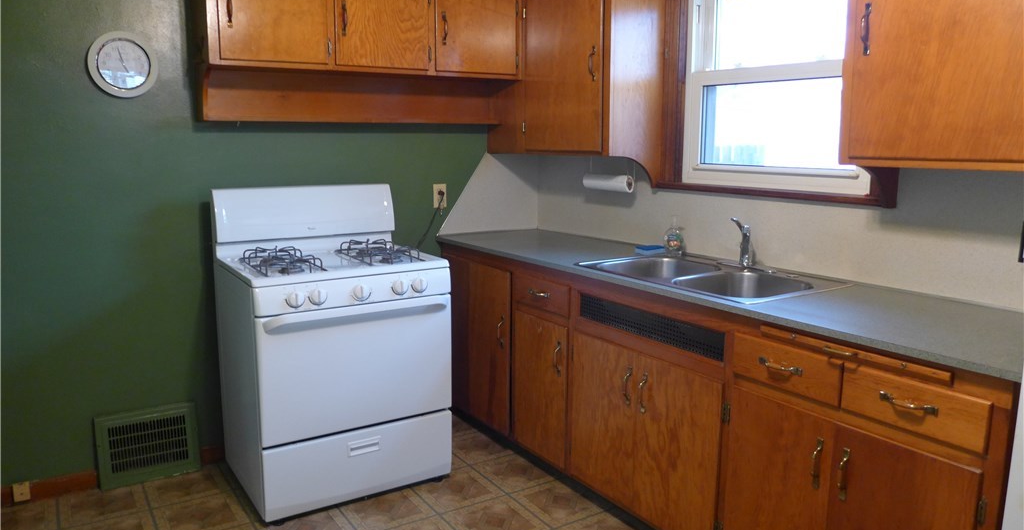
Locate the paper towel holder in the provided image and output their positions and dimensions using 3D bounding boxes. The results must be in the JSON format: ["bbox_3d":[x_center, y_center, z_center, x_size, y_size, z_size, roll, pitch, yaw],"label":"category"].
[{"bbox_3d":[0.418,-0.398,3.110,0.077,0.152,0.301,-5,11,-33],"label":"paper towel holder"}]

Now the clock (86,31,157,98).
[{"bbox_3d":[-1.463,-0.752,2.667,0.237,0.237,0.041,-5,11,-33],"label":"clock"}]

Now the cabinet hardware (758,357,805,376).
[{"bbox_3d":[0.713,0.274,1.898,0.032,0.030,0.129,-5,11,-32],"label":"cabinet hardware"}]

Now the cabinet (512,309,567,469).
[{"bbox_3d":[0.342,0.490,3.085,0.570,0.590,0.390,-5,11,-32],"label":"cabinet"}]

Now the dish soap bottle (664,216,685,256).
[{"bbox_3d":[0.688,-0.124,3.001,0.076,0.166,0.055,5,10,24],"label":"dish soap bottle"}]

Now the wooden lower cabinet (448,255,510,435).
[{"bbox_3d":[0.073,0.344,3.512,0.590,0.760,0.600,-5,11,-32],"label":"wooden lower cabinet"}]

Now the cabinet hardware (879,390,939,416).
[{"bbox_3d":[0.909,0.322,1.633,0.029,0.021,0.133,-5,11,-33],"label":"cabinet hardware"}]

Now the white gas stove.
[{"bbox_3d":[-0.749,0.292,2.970,0.765,1.200,0.670,-5,11,-32],"label":"white gas stove"}]

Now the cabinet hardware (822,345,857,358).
[{"bbox_3d":[0.813,0.214,1.758,0.025,0.011,0.089,-5,11,-33],"label":"cabinet hardware"}]

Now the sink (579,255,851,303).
[{"bbox_3d":[0.692,0.114,2.561,0.543,0.178,0.779,-5,11,-33],"label":"sink"}]

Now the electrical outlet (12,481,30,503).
[{"bbox_3d":[-1.855,0.864,2.689,0.053,0.075,0.025,-5,11,-33],"label":"electrical outlet"}]

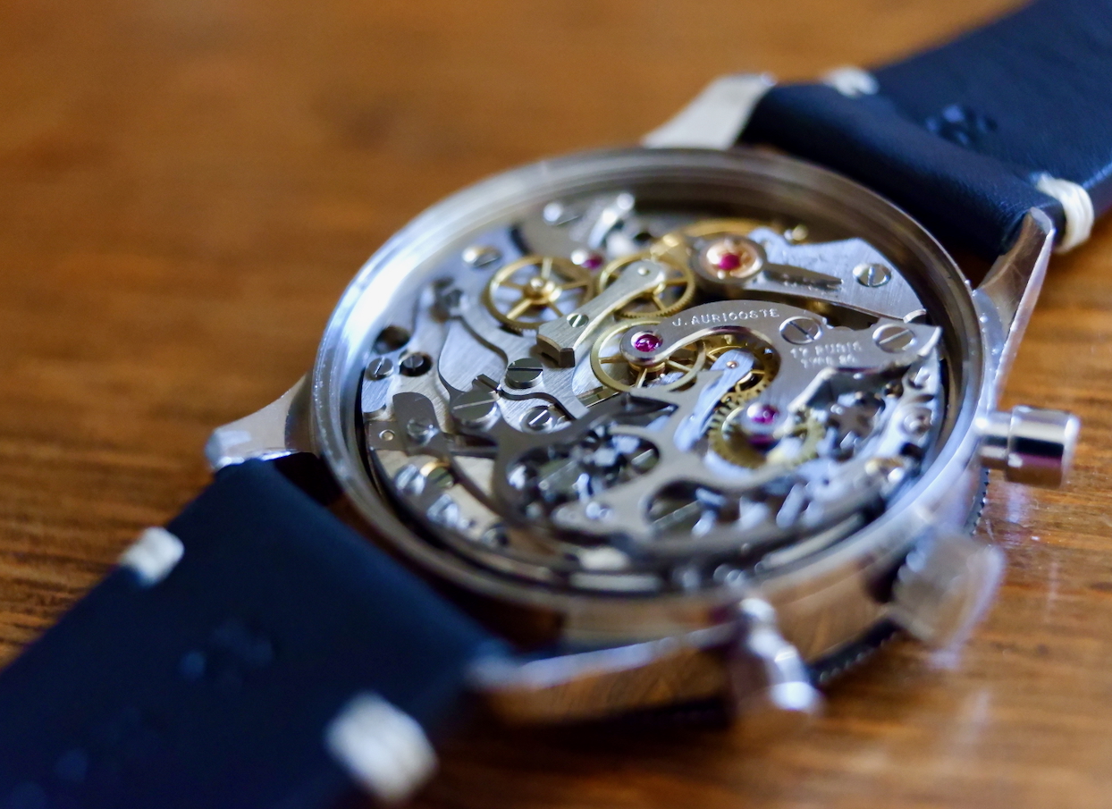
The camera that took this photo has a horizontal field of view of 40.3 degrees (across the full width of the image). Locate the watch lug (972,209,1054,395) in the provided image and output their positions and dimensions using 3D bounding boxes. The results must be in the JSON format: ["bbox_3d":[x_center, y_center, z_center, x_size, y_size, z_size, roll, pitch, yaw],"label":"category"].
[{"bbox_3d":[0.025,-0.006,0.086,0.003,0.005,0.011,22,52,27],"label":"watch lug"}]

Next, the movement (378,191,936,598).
[{"bbox_3d":[0.005,-0.001,0.086,0.032,0.005,0.032,-8,44,0],"label":"movement"}]

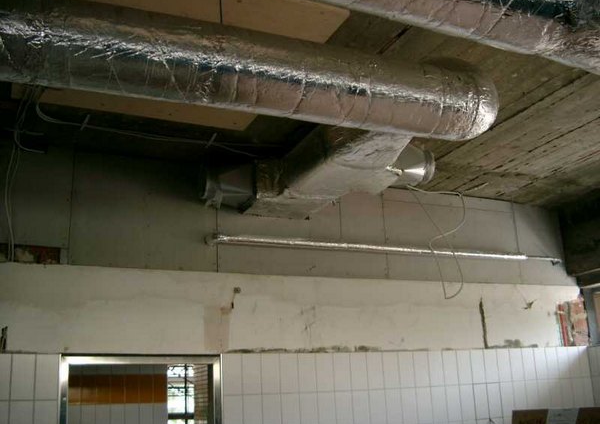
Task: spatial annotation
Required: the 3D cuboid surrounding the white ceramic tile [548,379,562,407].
[{"bbox_3d":[1.977,1.414,4.952,0.125,0.249,0.012,5,-18,-24],"label":"white ceramic tile"}]

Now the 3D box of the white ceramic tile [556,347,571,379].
[{"bbox_3d":[2.083,1.190,5.070,0.125,0.249,0.012,5,-18,-24],"label":"white ceramic tile"}]

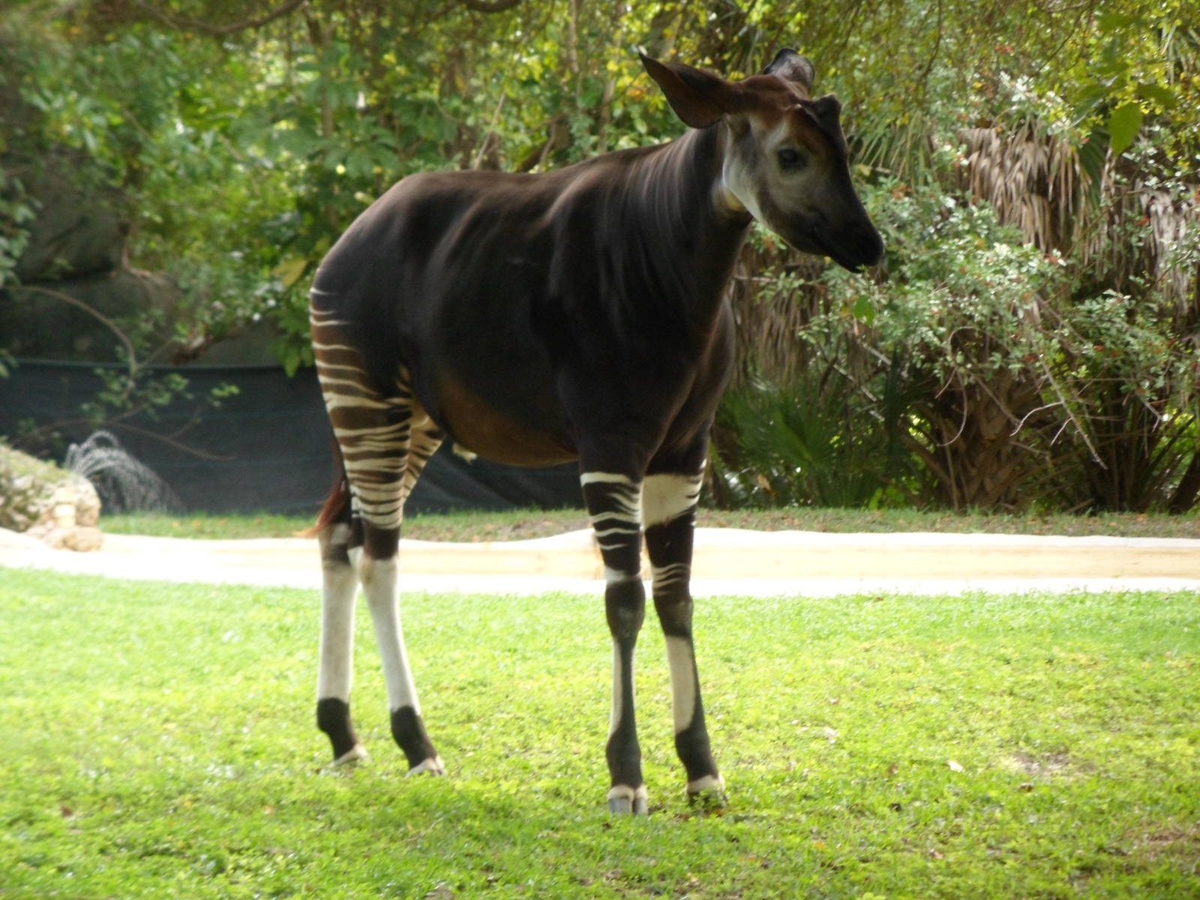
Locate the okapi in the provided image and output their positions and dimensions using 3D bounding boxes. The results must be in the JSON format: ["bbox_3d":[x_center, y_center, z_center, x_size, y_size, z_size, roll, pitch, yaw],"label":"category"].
[{"bbox_3d":[-0.017,-0.061,22.000,0.540,1.780,1.850,-3,5,-39],"label":"okapi"}]

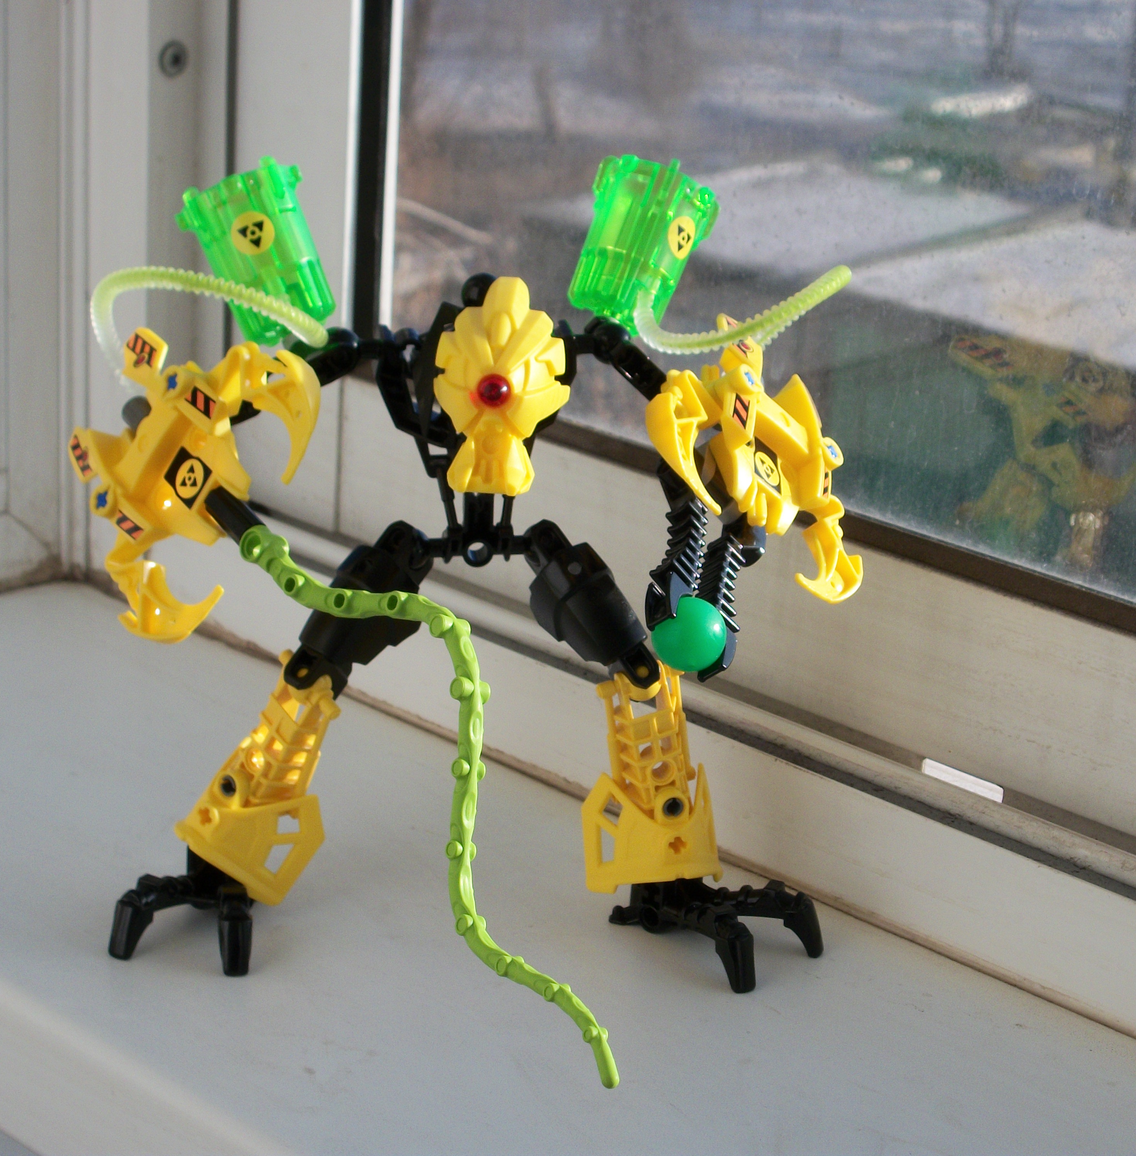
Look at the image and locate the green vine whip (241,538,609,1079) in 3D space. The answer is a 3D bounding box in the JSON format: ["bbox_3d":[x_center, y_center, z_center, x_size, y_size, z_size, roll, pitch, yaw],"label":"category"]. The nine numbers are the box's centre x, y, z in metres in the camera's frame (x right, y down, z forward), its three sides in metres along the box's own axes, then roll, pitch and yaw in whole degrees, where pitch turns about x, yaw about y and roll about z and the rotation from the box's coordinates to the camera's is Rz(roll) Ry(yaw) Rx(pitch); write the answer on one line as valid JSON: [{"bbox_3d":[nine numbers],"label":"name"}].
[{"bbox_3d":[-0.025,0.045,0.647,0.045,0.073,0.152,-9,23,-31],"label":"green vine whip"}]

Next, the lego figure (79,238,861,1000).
[{"bbox_3d":[-0.020,-0.002,0.705,0.178,0.162,0.115,-2,20,-16],"label":"lego figure"}]

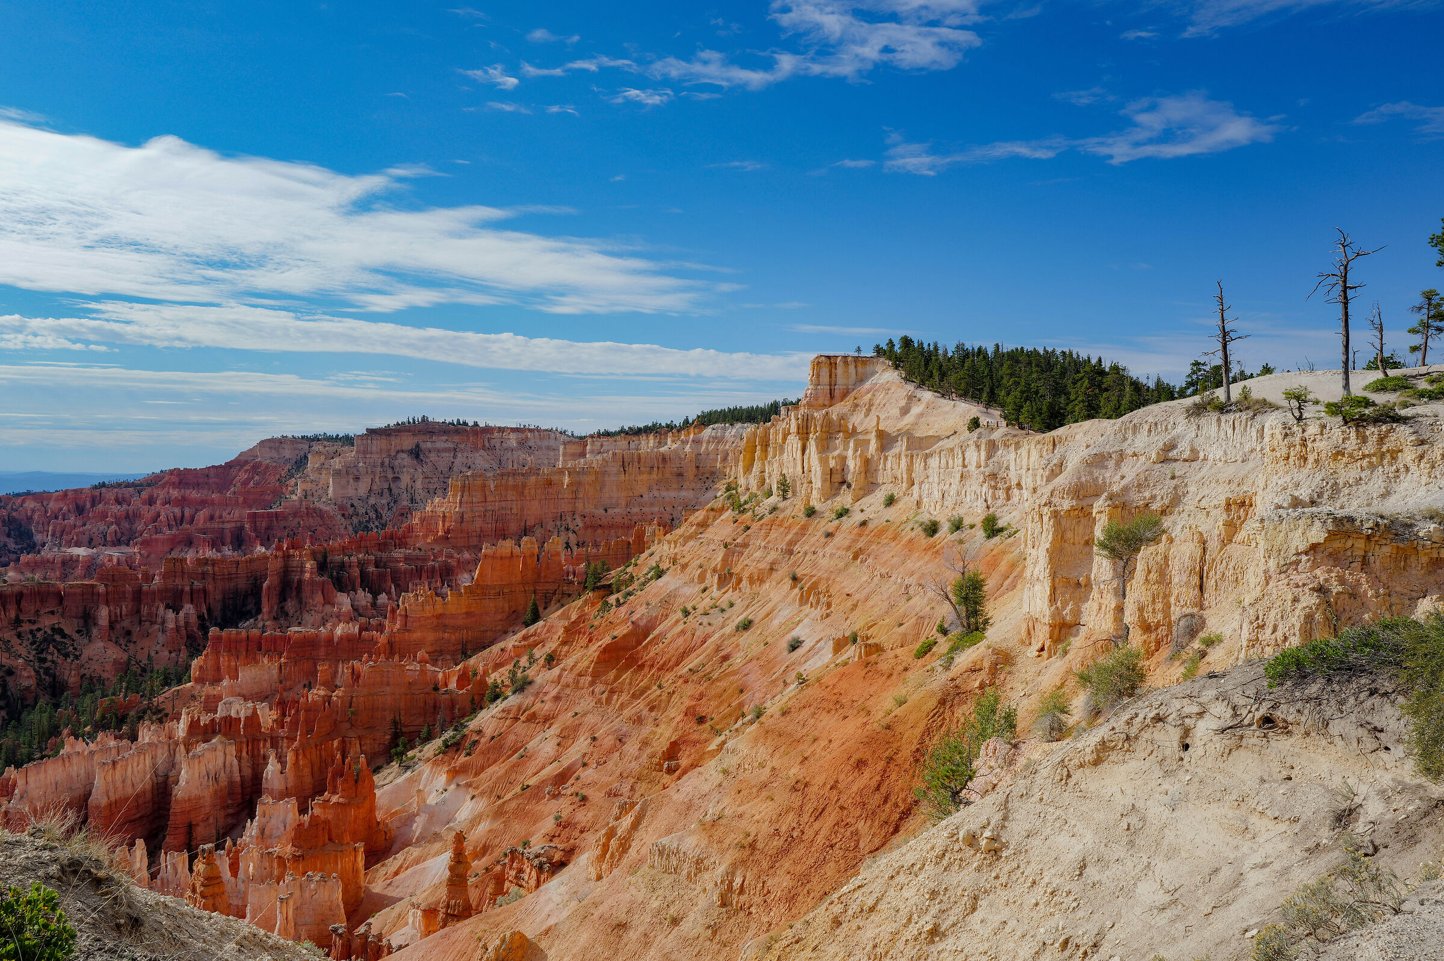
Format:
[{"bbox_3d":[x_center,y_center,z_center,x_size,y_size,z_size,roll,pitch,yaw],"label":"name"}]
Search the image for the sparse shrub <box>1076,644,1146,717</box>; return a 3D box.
[{"bbox_3d":[10.056,5.201,29.000,1.700,1.840,1.700,0,1,0],"label":"sparse shrub"}]

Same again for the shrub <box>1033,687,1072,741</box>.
[{"bbox_3d":[7.952,5.629,27.000,0.910,1.250,1.000,0,1,0],"label":"shrub"}]

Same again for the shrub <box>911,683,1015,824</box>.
[{"bbox_3d":[5.199,5.847,24.000,2.120,2.710,2.100,0,1,0],"label":"shrub"}]

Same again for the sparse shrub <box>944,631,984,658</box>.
[{"bbox_3d":[9.918,6.725,46.000,1.600,1.070,1.400,0,1,0],"label":"sparse shrub"}]

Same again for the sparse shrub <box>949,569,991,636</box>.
[{"bbox_3d":[10.835,5.317,49.000,1.760,2.800,1.700,0,1,0],"label":"sparse shrub"}]

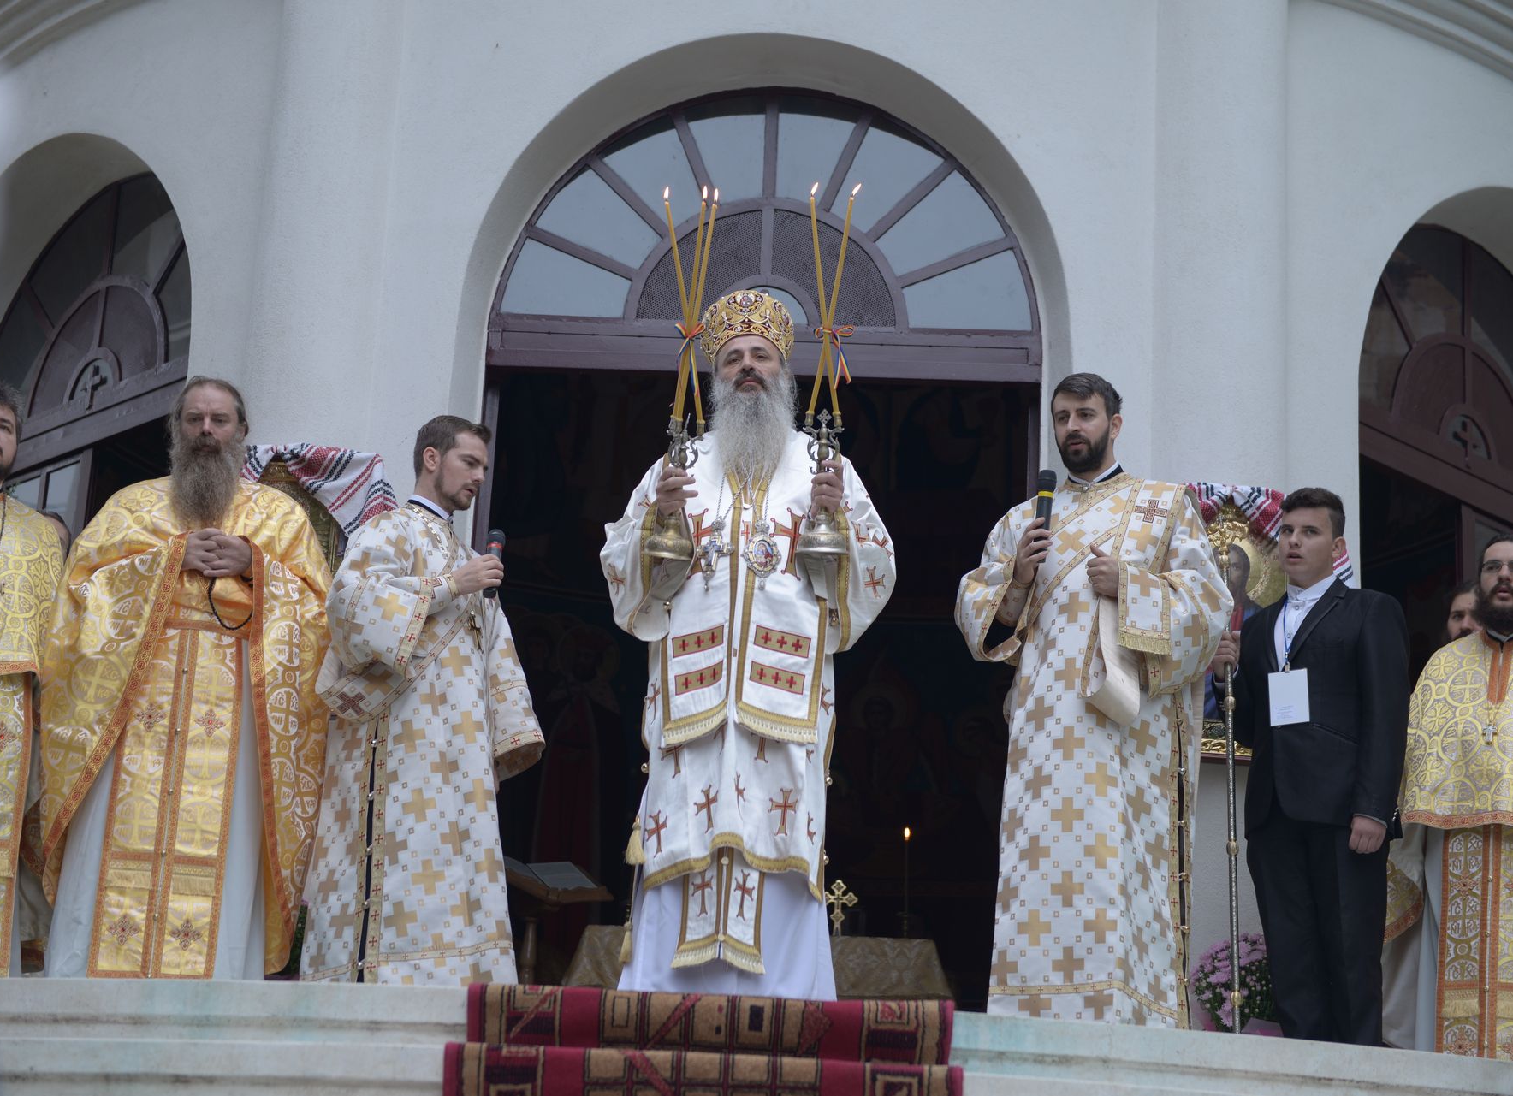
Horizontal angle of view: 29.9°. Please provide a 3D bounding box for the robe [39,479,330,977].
[{"bbox_3d":[-1.613,0.507,7.968,0.800,1.460,0.500,5,-16,-8],"label":"robe"}]

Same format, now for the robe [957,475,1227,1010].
[{"bbox_3d":[0.925,0.545,7.832,0.720,1.561,0.500,-11,-21,40],"label":"robe"}]

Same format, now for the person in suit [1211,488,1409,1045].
[{"bbox_3d":[1.601,0.619,8.146,0.560,1.655,0.420,-9,-20,37],"label":"person in suit"}]

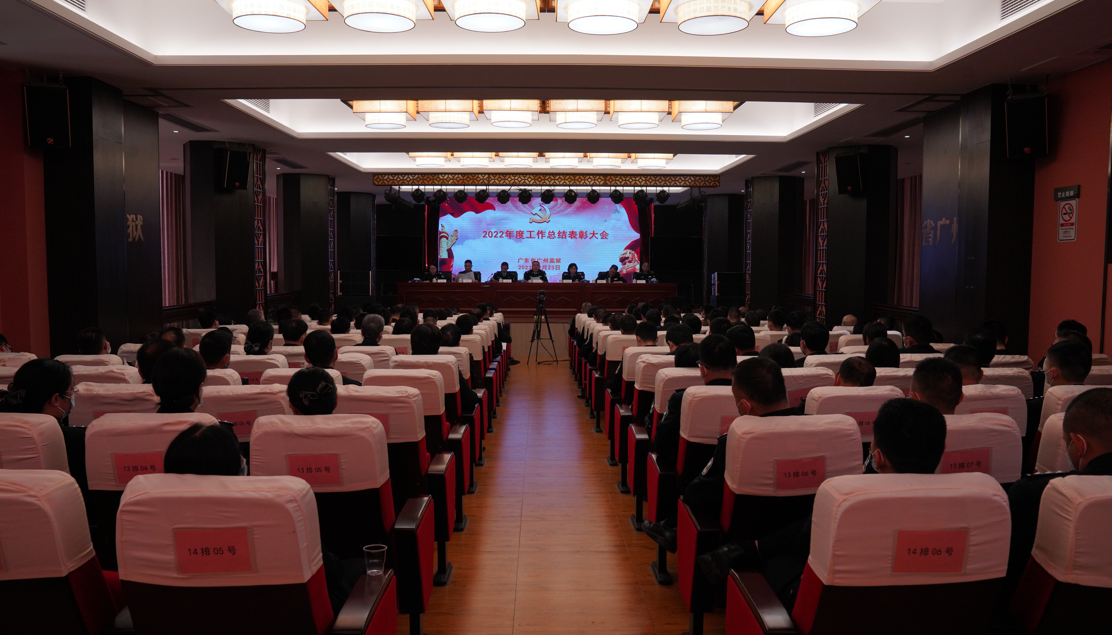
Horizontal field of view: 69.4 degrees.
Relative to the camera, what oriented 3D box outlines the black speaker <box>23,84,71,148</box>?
[{"bbox_3d":[-4.654,-1.838,7.353,0.360,0.550,0.360,-2,16,-25],"label":"black speaker"}]

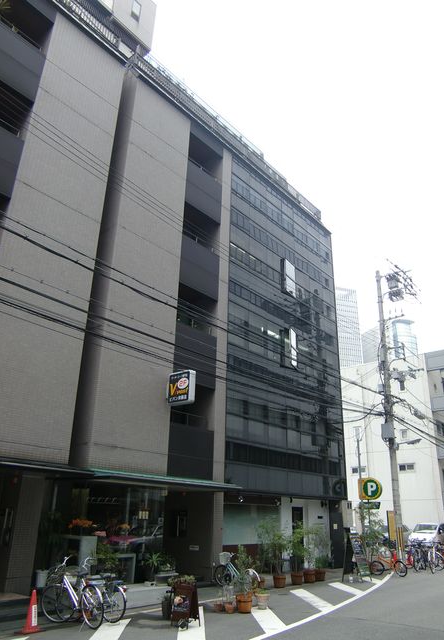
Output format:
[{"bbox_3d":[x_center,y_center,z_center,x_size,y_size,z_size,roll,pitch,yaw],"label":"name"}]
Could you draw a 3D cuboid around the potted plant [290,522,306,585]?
[{"bbox_3d":[2.328,7.343,16.344,0.540,1.776,0.540,1,-21,1],"label":"potted plant"}]

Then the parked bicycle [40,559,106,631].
[{"bbox_3d":[-2.768,5.220,9.856,1.800,1.070,0.580,-17,-28,38],"label":"parked bicycle"}]

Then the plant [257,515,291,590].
[{"bbox_3d":[1.562,7.008,15.632,0.880,1.885,0.920,1,-21,1],"label":"plant"}]

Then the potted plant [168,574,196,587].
[{"bbox_3d":[-0.794,5.243,10.400,0.500,0.300,0.380,-16,-28,38],"label":"potted plant"}]

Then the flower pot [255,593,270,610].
[{"bbox_3d":[0.880,6.118,11.255,0.320,0.300,0.320,2,-22,1],"label":"flower pot"}]

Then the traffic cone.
[{"bbox_3d":[-3.395,5.220,9.325,0.390,0.680,0.390,3,-21,-4],"label":"traffic cone"}]

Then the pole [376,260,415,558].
[{"bbox_3d":[8.614,4.007,25.351,1.600,14.565,1.100,-16,-27,37],"label":"pole"}]

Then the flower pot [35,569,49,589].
[{"bbox_3d":[-3.966,5.738,11.486,0.280,0.370,0.280,1,-21,1],"label":"flower pot"}]

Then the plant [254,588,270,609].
[{"bbox_3d":[0.882,6.067,11.275,0.320,0.410,0.320,2,-22,1],"label":"plant"}]

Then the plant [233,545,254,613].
[{"bbox_3d":[0.497,5.581,11.185,0.460,1.260,0.460,2,-22,1],"label":"plant"}]

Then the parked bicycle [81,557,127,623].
[{"bbox_3d":[-2.530,5.449,10.380,1.680,1.030,0.560,-11,-25,30],"label":"parked bicycle"}]

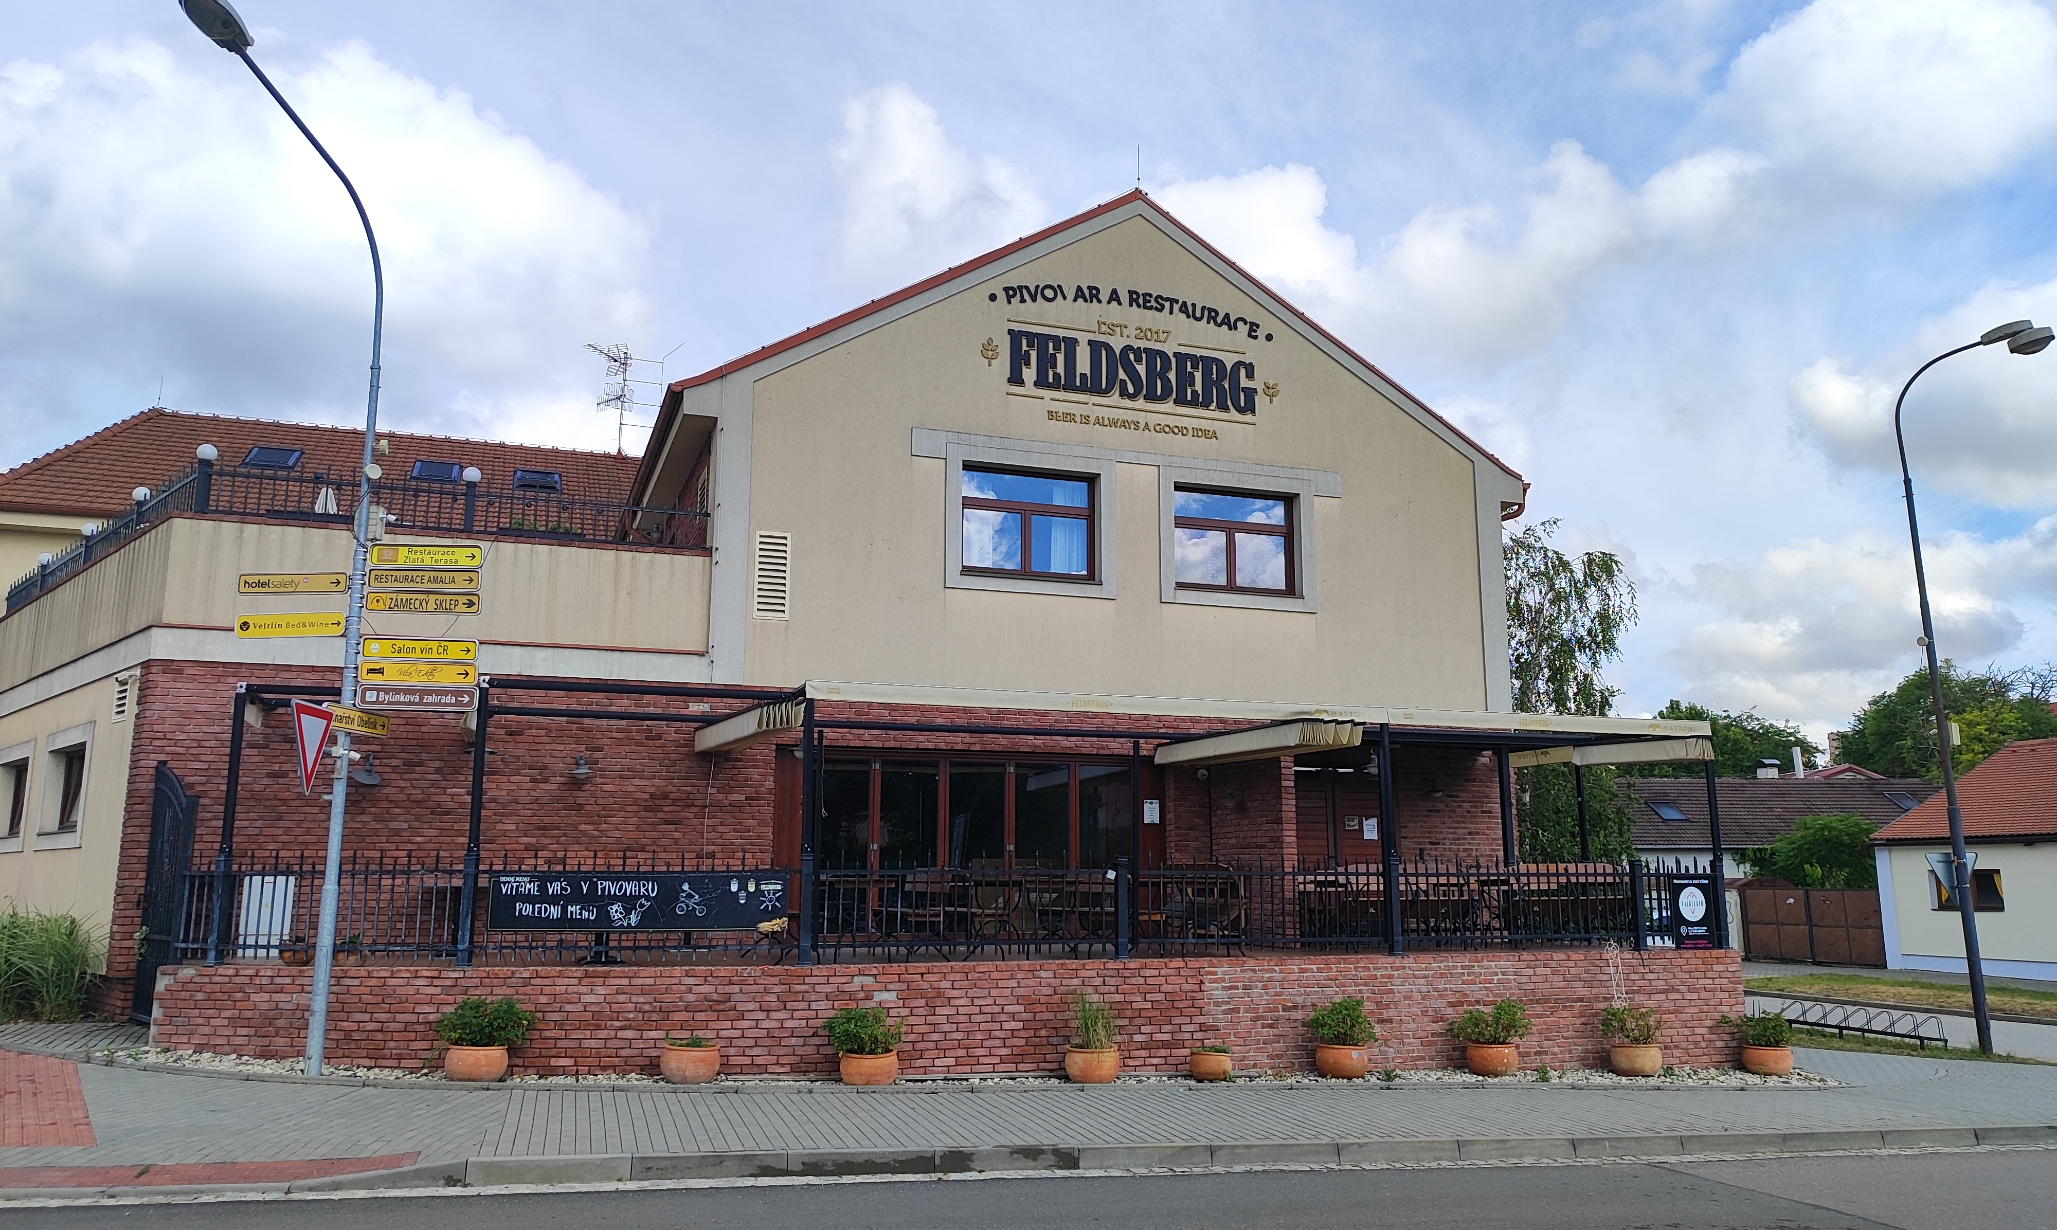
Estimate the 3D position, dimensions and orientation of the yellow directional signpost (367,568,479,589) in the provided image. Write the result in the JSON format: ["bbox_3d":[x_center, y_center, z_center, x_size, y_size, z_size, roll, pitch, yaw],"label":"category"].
[{"bbox_3d":[-5.301,-0.307,12.539,0.975,0.197,0.040,1,-9,-4],"label":"yellow directional signpost"}]

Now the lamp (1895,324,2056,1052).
[{"bbox_3d":[13.378,0.774,19.543,2.373,10.100,0.707,0,-9,0],"label":"lamp"}]

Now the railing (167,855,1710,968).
[{"bbox_3d":[0.179,2.851,13.914,15.500,1.000,1.300,2,-11,-10],"label":"railing"}]

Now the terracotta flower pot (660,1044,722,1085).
[{"bbox_3d":[-2.850,3.784,12.016,0.514,0.300,0.514,3,-11,-17],"label":"terracotta flower pot"}]

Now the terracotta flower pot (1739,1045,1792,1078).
[{"bbox_3d":[7.733,4.684,14.952,0.556,0.310,0.556,0,-10,0],"label":"terracotta flower pot"}]

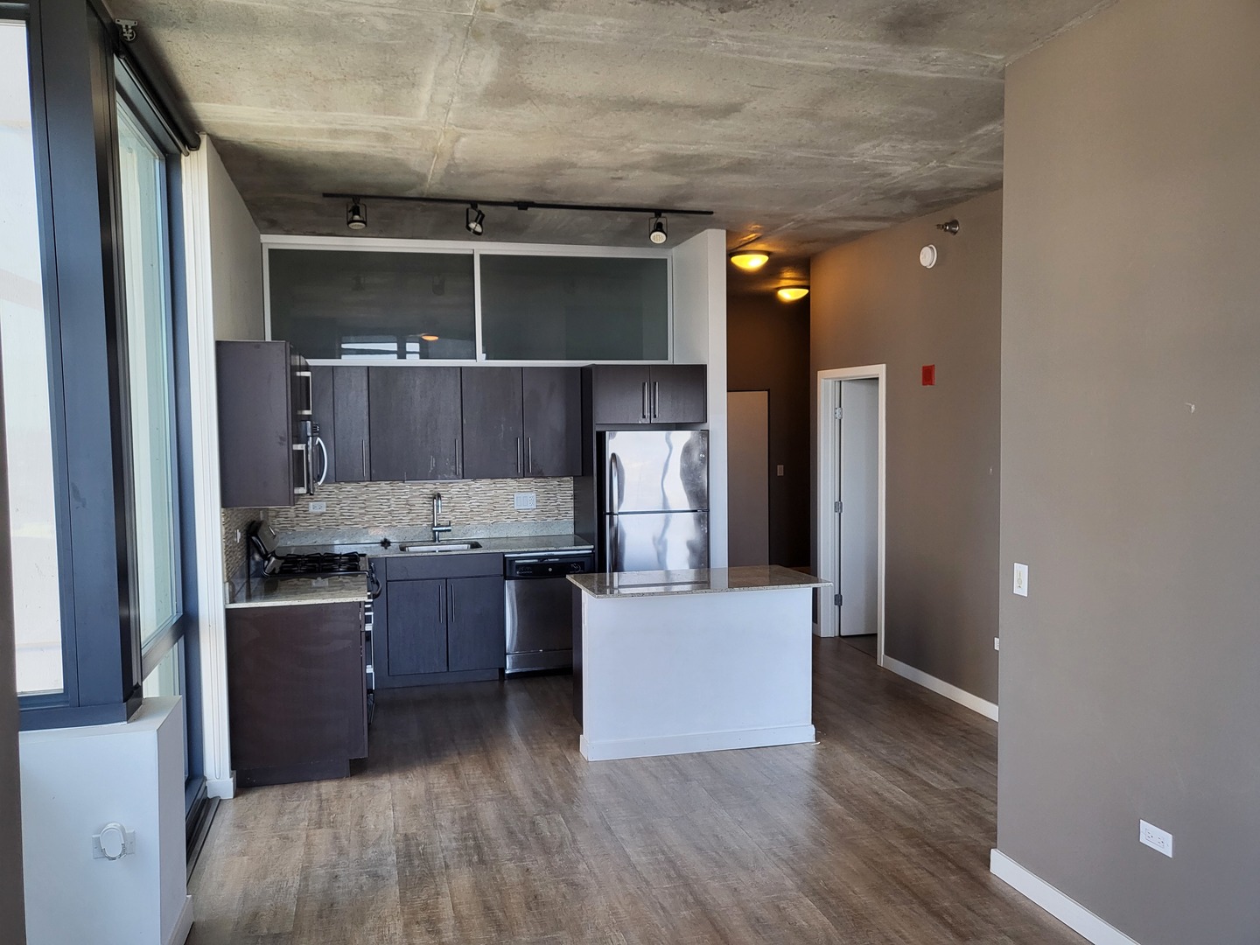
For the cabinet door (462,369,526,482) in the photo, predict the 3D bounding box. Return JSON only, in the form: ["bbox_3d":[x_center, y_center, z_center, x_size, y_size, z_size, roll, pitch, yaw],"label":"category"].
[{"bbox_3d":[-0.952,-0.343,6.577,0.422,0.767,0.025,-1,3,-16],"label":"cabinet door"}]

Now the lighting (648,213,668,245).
[{"bbox_3d":[0.173,-1.489,5.801,0.119,0.189,0.139,0,3,3],"label":"lighting"}]

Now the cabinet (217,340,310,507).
[{"bbox_3d":[-1.852,-0.240,4.795,0.333,0.775,0.615,-1,3,-16],"label":"cabinet"}]

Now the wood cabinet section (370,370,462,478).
[{"bbox_3d":[-1.450,-0.331,6.431,0.615,0.766,0.022,-1,3,-15],"label":"wood cabinet section"}]

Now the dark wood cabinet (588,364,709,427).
[{"bbox_3d":[0.052,-0.551,6.788,0.807,0.398,0.682,-1,3,-15],"label":"dark wood cabinet"}]

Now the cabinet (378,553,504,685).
[{"bbox_3d":[-1.317,0.976,6.549,0.826,0.870,0.589,-1,3,-15],"label":"cabinet"}]

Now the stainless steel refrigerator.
[{"bbox_3d":[0.111,0.543,6.781,0.729,1.679,0.755,-1,3,-15],"label":"stainless steel refrigerator"}]

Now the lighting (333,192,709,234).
[{"bbox_3d":[-0.598,-1.498,5.594,2.299,0.199,0.119,-1,3,-15],"label":"lighting"}]

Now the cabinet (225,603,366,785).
[{"bbox_3d":[-1.692,1.066,4.906,0.643,0.877,0.615,-1,3,-16],"label":"cabinet"}]

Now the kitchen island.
[{"bbox_3d":[0.363,1.023,5.148,1.287,0.901,0.670,-1,3,-16],"label":"kitchen island"}]

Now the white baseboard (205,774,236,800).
[{"bbox_3d":[-1.937,1.484,4.491,0.129,0.091,0.124,-1,3,-15],"label":"white baseboard"}]

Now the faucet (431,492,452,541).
[{"bbox_3d":[-1.327,0.326,6.686,0.131,0.350,0.208,-1,3,-16],"label":"faucet"}]

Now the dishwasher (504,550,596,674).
[{"bbox_3d":[-0.618,0.951,6.719,0.610,0.826,0.590,-1,3,-16],"label":"dishwasher"}]

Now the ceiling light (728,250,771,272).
[{"bbox_3d":[0.932,-1.635,7.345,0.321,0.124,0.321,0,3,0],"label":"ceiling light"}]

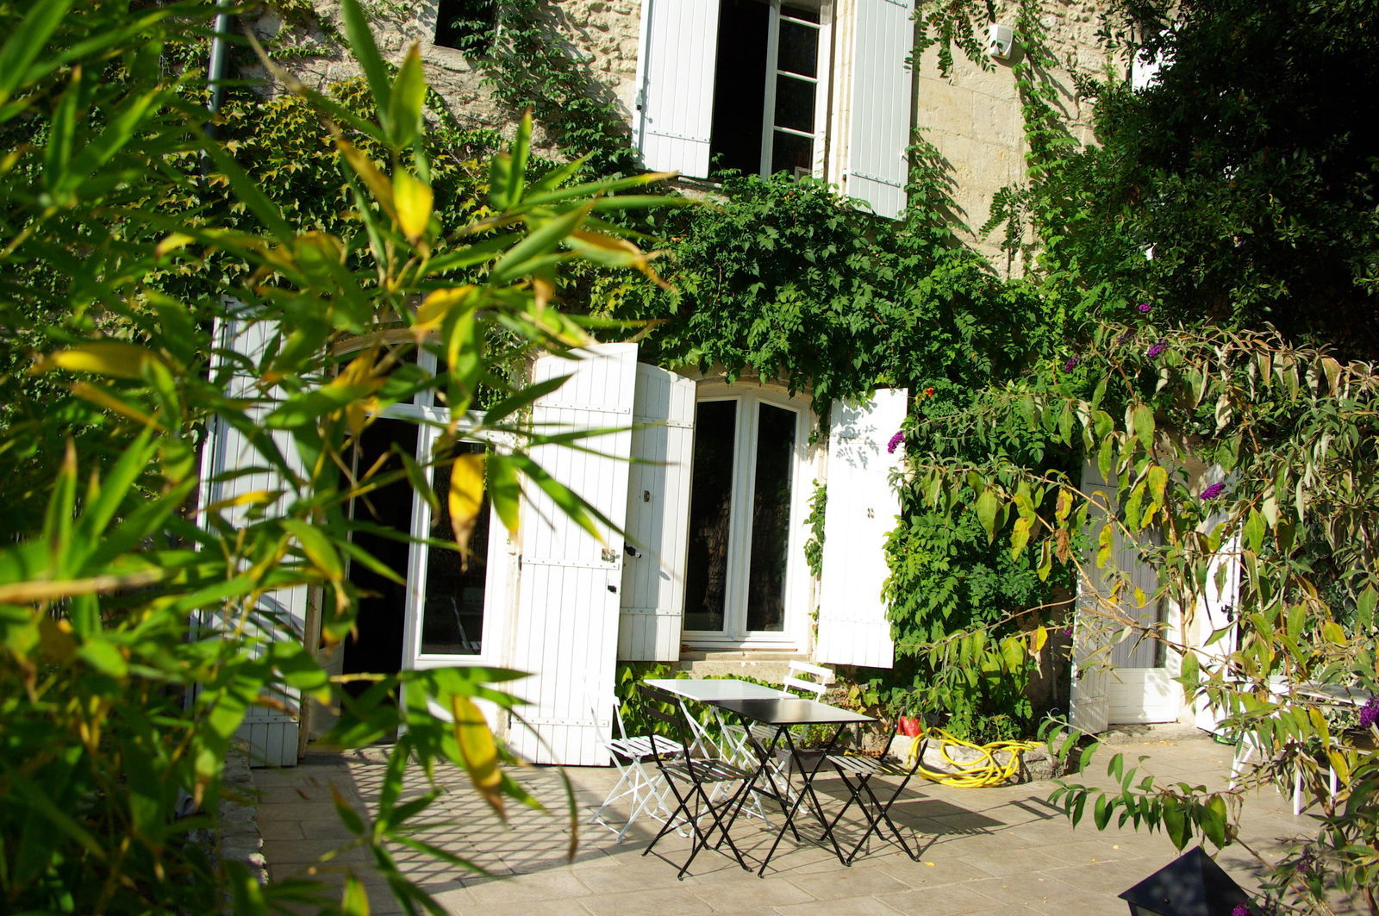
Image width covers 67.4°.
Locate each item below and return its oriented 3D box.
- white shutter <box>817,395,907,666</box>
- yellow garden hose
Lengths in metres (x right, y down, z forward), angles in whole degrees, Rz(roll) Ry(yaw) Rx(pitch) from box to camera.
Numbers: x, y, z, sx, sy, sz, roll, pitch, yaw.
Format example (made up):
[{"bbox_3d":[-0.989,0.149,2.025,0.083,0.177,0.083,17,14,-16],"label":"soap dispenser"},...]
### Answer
[{"bbox_3d":[1.226,0.477,7.315,0.530,1.950,0.040,3,-3,8],"label":"white shutter"},{"bbox_3d":[1.917,2.007,6.925,0.900,0.270,0.520,4,-3,-5],"label":"yellow garden hose"}]

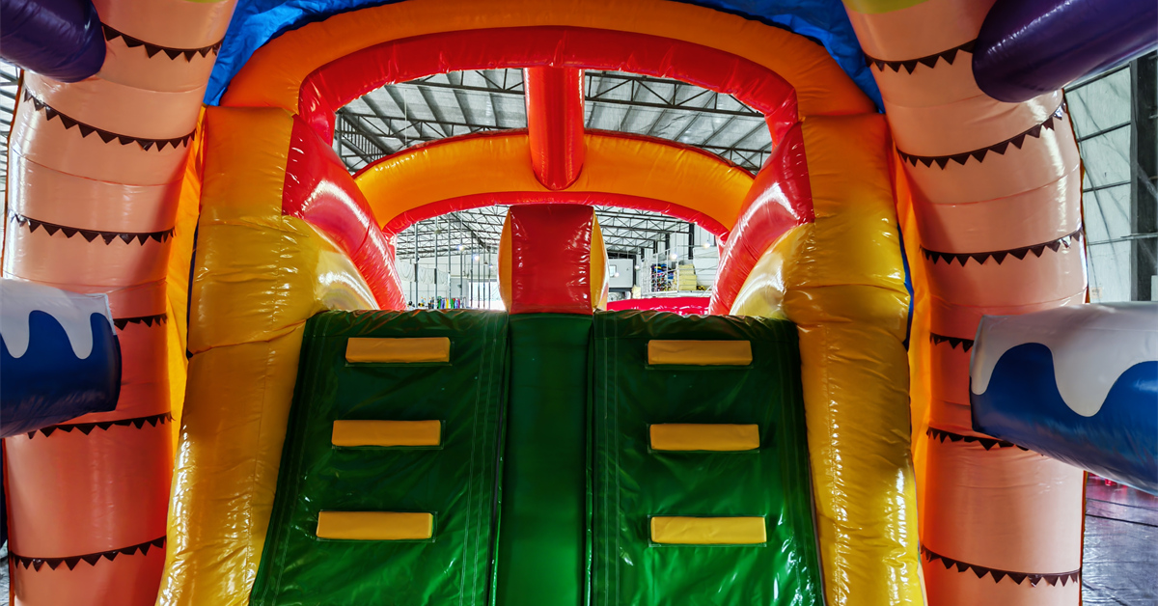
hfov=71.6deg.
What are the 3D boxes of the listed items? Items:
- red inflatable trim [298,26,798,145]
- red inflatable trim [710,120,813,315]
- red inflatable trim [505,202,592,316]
[{"bbox_3d":[-0.135,-0.980,3.680,2.130,0.460,0.500,0,-1,0],"label":"red inflatable trim"},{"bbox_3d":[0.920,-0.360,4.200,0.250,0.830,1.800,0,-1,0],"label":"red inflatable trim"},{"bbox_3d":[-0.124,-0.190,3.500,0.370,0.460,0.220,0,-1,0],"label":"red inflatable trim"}]

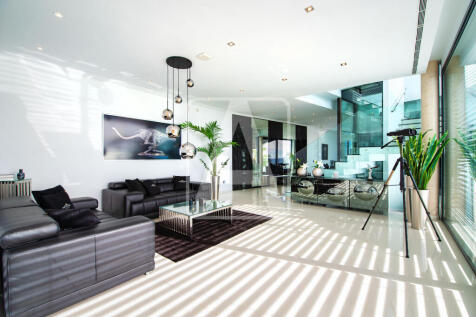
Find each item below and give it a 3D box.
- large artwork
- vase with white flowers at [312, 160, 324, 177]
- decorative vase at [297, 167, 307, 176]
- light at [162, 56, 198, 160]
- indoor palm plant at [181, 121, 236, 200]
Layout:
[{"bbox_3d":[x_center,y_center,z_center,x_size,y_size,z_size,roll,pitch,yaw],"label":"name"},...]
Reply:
[{"bbox_3d":[-2.315,-0.474,5.146,0.050,1.017,1.982,0,0,41],"label":"large artwork"},{"bbox_3d":[2.189,0.299,5.392,0.329,0.433,0.317,0,0,39],"label":"vase with white flowers"},{"bbox_3d":[1.829,0.389,5.685,0.256,0.256,0.256,0,0,39],"label":"decorative vase"},{"bbox_3d":[-1.062,-0.846,3.599,0.610,1.720,0.610,0,0,0],"label":"light"},{"bbox_3d":[-0.842,0.066,5.856,1.366,2.355,1.464,0,0,0],"label":"indoor palm plant"}]

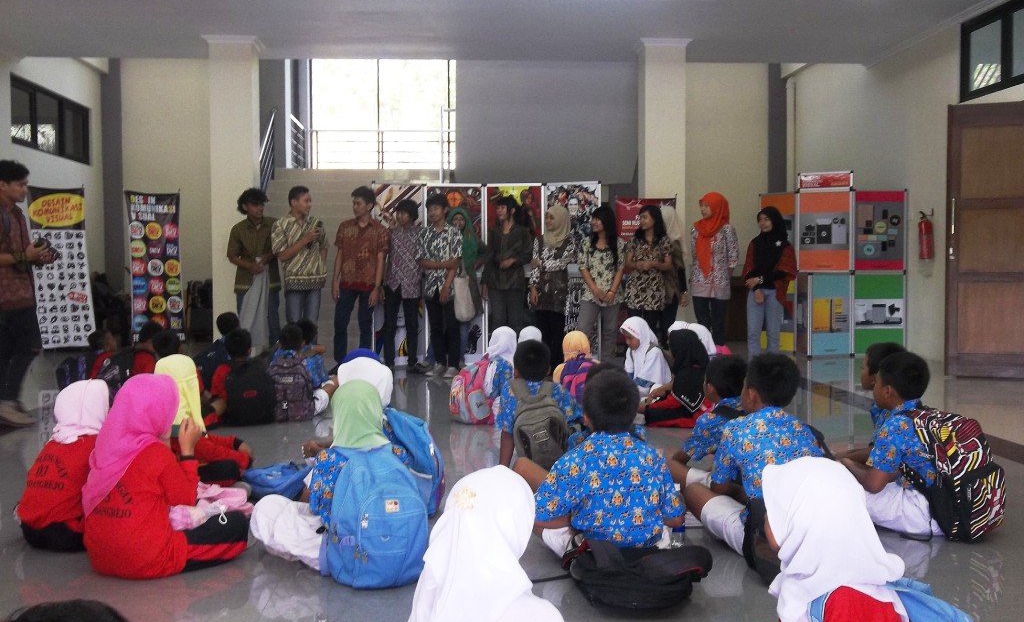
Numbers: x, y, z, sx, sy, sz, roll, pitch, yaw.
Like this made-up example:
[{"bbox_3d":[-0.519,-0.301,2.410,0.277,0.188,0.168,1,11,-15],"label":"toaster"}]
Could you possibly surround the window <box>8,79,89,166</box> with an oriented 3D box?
[{"bbox_3d":[-4.841,-1.983,11.604,0.120,0.665,2.420,0,2,-4],"label":"window"}]

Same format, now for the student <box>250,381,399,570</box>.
[{"bbox_3d":[-0.607,0.517,3.751,0.460,0.610,0.560,-2,3,-36],"label":"student"}]

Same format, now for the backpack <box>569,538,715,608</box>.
[{"bbox_3d":[0.376,0.754,3.280,0.410,0.160,0.380,0,2,0],"label":"backpack"}]

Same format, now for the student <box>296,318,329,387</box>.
[{"bbox_3d":[-1.411,0.348,7.700,0.480,0.640,0.550,0,2,6],"label":"student"}]

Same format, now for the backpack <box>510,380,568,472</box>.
[{"bbox_3d":[0.121,0.521,4.980,0.280,0.440,0.190,0,2,-4],"label":"backpack"}]

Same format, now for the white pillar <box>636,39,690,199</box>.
[{"bbox_3d":[1.398,-0.971,10.382,0.460,3.070,0.460,0,2,-4],"label":"white pillar"}]

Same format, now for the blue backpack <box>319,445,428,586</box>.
[{"bbox_3d":[-0.437,0.647,3.480,0.310,0.440,0.210,-1,2,-22],"label":"blue backpack"}]

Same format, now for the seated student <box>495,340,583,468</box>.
[{"bbox_3d":[0.130,0.440,5.598,0.500,0.610,0.600,0,2,3],"label":"seated student"}]

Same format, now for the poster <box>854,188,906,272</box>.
[{"bbox_3d":[3.983,-0.872,11.861,0.600,0.890,0.030,-1,2,-10],"label":"poster"}]

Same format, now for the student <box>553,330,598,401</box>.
[{"bbox_3d":[0.426,0.407,7.118,0.460,0.570,0.520,0,2,-2],"label":"student"}]

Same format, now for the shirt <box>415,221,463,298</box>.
[{"bbox_3d":[-0.686,-0.475,10.290,0.460,0.700,0.270,0,2,7],"label":"shirt"}]

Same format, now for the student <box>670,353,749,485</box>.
[{"bbox_3d":[0.846,0.476,4.619,0.470,0.600,0.530,-2,2,-37],"label":"student"}]

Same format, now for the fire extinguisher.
[{"bbox_3d":[4.385,-0.802,11.580,0.170,0.510,0.160,0,2,-3],"label":"fire extinguisher"}]

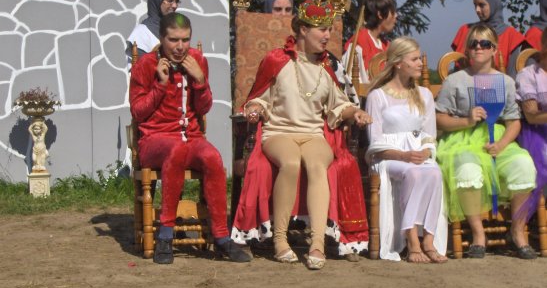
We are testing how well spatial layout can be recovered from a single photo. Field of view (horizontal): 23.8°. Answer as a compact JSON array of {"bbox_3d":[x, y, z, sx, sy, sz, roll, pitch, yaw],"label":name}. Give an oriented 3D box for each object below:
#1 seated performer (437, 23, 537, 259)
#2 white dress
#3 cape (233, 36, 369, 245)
[{"bbox_3d":[1.199,-0.048,7.258,0.530,1.280,0.740,-1,3,-6],"label":"seated performer"},{"bbox_3d":[0.733,0.142,7.138,0.450,0.920,0.660,-1,3,-15],"label":"white dress"},{"bbox_3d":[0.142,-0.002,7.090,0.730,1.180,0.620,-1,3,-5],"label":"cape"}]

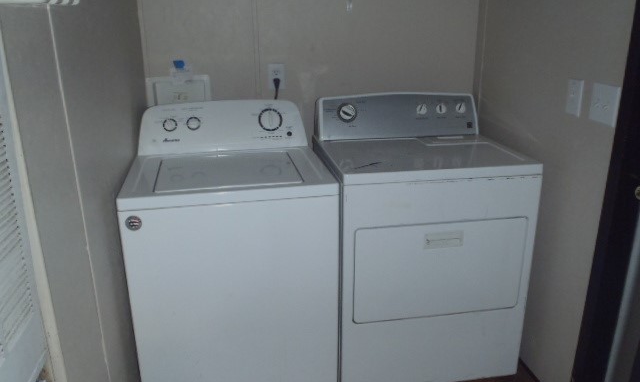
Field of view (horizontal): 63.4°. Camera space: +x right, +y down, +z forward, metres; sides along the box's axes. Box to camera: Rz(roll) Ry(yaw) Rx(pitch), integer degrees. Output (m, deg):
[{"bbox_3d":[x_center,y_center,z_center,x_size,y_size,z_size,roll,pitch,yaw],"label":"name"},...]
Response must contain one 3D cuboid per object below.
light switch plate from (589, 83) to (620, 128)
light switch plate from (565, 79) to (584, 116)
[{"bbox_3d":[0.904,-0.275,1.648,0.011,0.117,0.117,-4,19,-10],"label":"light switch plate"},{"bbox_3d":[0.878,-0.321,1.785,0.011,0.116,0.071,-4,19,-10],"label":"light switch plate"}]

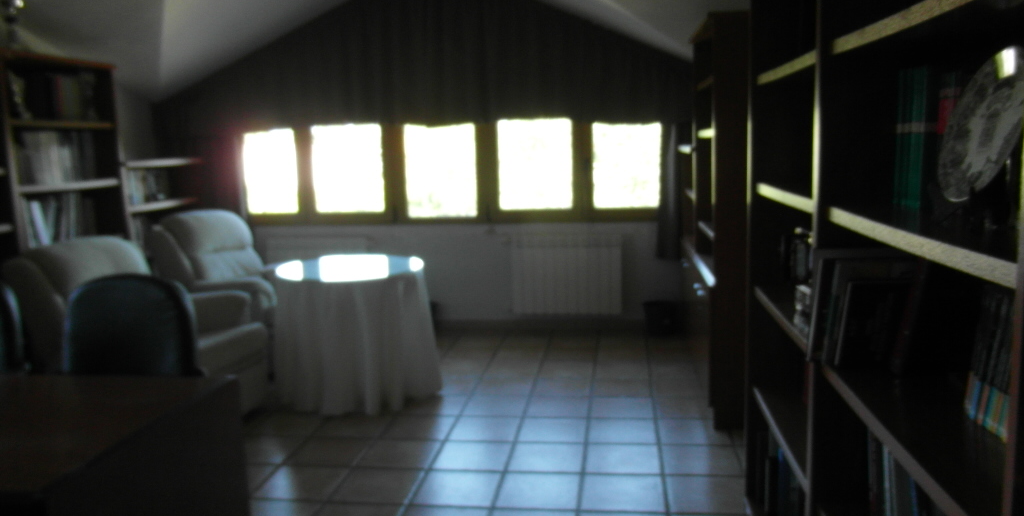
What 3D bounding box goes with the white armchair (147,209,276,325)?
[{"bbox_3d":[-1.757,0.215,4.879,0.920,1.050,0.820,2,10,26],"label":"white armchair"}]

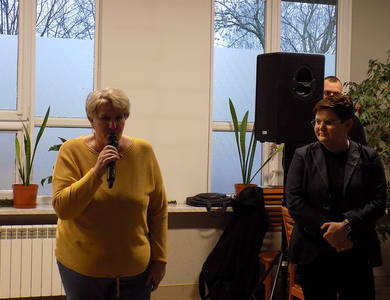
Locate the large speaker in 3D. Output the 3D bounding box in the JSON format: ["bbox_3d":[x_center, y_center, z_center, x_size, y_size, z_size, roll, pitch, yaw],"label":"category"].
[{"bbox_3d":[0.673,-0.361,4.865,0.356,0.621,0.355,1,2,-23],"label":"large speaker"}]

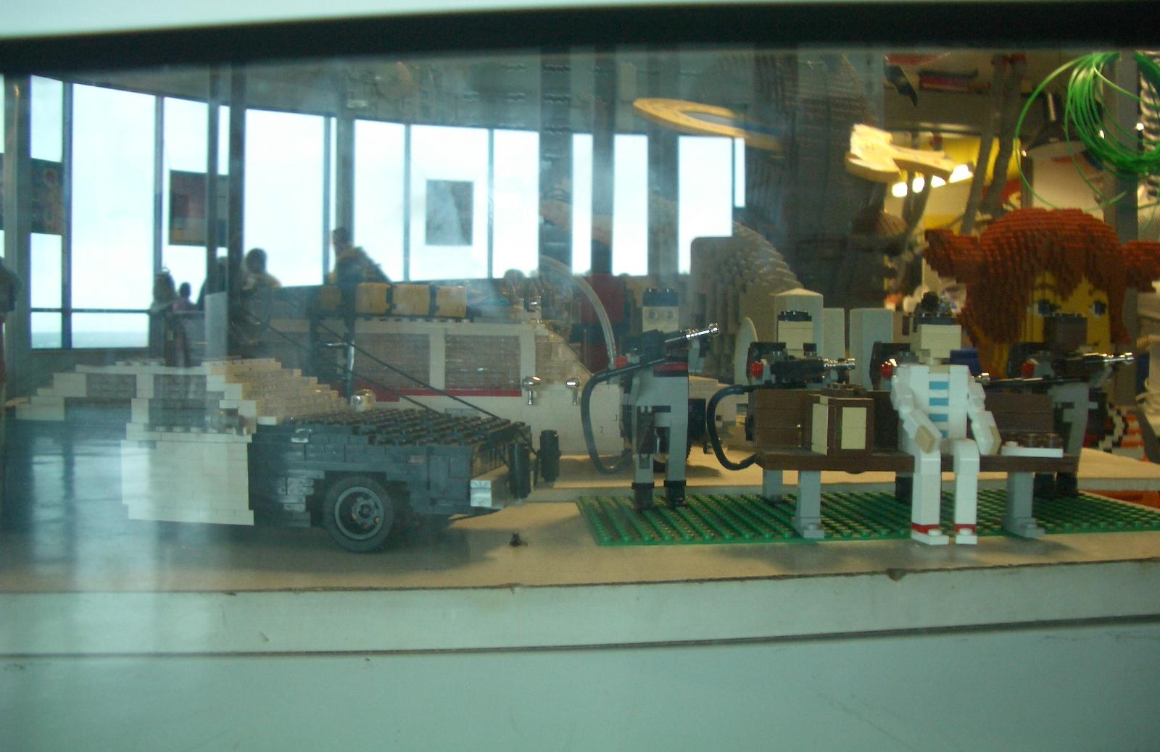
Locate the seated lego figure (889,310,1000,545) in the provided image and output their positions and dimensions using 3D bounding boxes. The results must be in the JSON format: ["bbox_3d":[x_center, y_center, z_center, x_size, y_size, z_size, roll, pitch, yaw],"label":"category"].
[{"bbox_3d":[0.146,0.020,0.470,0.042,0.092,0.037,-1,2,-3],"label":"seated lego figure"}]

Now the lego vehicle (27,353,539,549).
[{"bbox_3d":[-0.128,0.030,0.490,0.232,0.074,0.086,0,2,14],"label":"lego vehicle"}]

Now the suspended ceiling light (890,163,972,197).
[{"bbox_3d":[1.647,-0.920,5.500,0.380,0.160,0.200,0,2,0],"label":"suspended ceiling light"}]

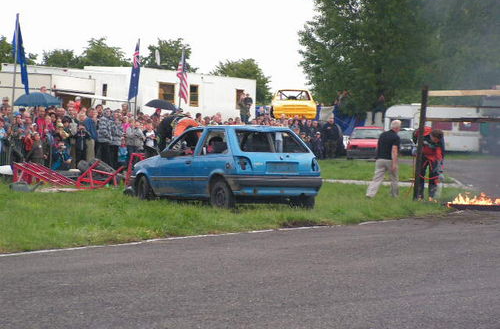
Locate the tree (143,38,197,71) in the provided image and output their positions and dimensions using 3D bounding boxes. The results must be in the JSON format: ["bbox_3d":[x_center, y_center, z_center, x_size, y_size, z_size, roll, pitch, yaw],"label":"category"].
[{"bbox_3d":[-5.059,-4.588,118.000,4.500,6.900,4.500,0,1,0],"label":"tree"}]

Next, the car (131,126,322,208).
[{"bbox_3d":[-0.490,0.038,30.678,1.620,1.360,3.720,-1,1,-31],"label":"car"}]

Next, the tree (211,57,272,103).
[{"bbox_3d":[-0.543,-4.026,120.000,4.400,5.800,4.400,0,1,0],"label":"tree"}]

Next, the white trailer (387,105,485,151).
[{"bbox_3d":[8.869,-1.687,91.000,4.800,2.400,2.100,-1,2,-38],"label":"white trailer"}]

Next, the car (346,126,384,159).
[{"bbox_3d":[4.825,-0.852,75.500,1.630,1.360,3.800,0,1,8],"label":"car"}]

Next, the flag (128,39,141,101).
[{"bbox_3d":[-3.937,-3.204,64.000,0.500,2.100,0.250,0,1,0],"label":"flag"}]

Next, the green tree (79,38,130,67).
[{"bbox_3d":[-9.144,-4.588,118.000,4.500,6.900,4.500,0,1,0],"label":"green tree"}]

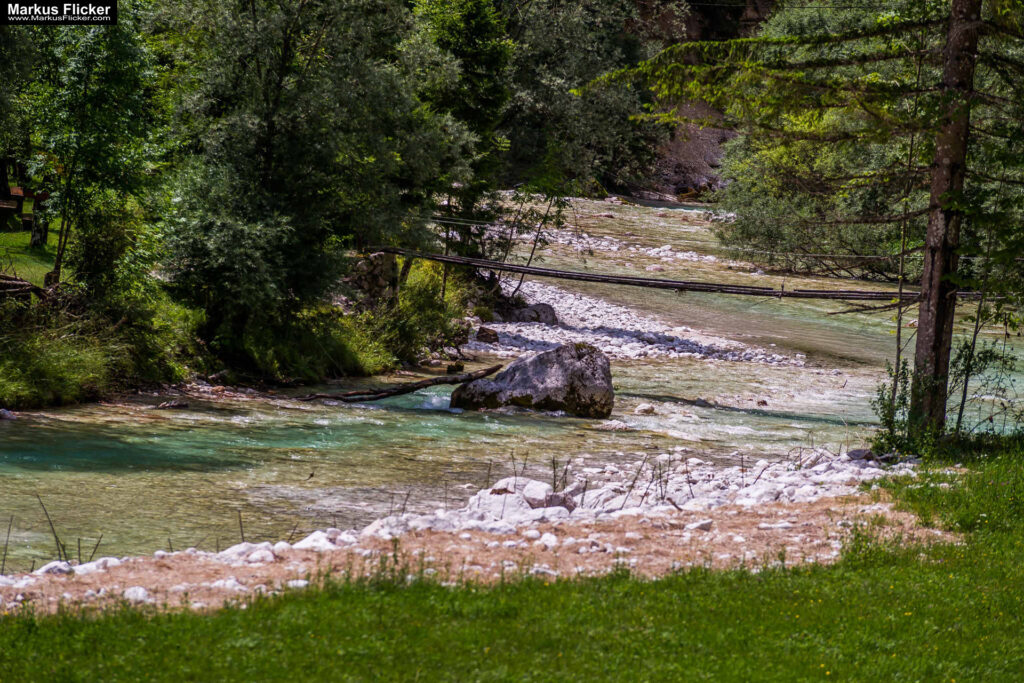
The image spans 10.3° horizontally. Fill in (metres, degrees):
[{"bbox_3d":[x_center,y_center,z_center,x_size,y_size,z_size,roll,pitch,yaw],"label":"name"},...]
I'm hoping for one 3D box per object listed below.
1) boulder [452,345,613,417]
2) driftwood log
[{"bbox_3d":[0.326,0.685,95.000,2.400,1.350,1.850,1,2,15],"label":"boulder"},{"bbox_3d":[-1.880,0.722,95.500,3.500,0.330,0.400,-9,0,10],"label":"driftwood log"}]

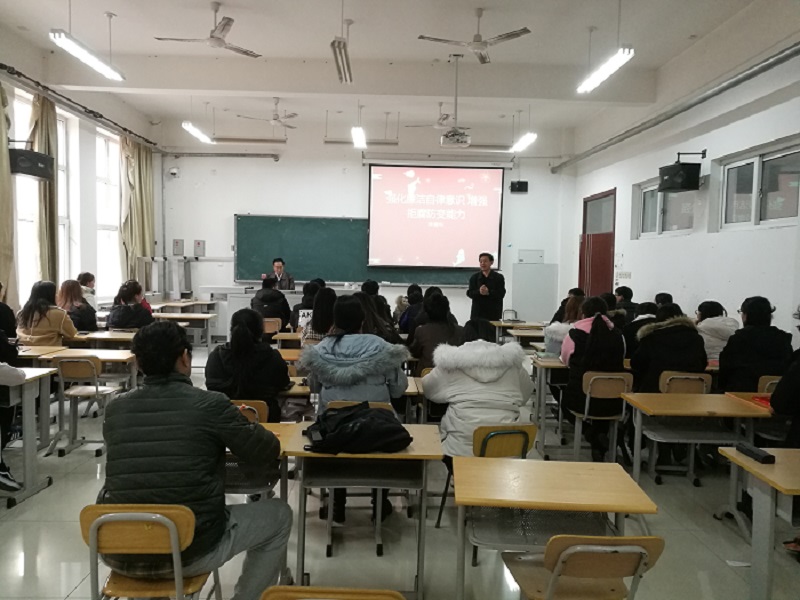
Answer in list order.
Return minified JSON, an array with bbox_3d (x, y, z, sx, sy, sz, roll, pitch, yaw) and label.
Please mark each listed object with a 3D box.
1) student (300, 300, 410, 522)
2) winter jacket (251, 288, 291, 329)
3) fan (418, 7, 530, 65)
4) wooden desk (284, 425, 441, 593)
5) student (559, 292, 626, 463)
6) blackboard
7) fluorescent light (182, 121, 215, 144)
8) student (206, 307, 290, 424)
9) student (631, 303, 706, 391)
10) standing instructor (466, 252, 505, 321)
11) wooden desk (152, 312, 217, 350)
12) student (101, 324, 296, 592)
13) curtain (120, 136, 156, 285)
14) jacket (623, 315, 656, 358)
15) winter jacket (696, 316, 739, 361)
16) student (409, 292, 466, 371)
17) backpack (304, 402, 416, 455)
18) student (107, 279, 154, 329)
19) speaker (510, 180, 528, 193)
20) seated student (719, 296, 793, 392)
[{"bbox_3d":[-0.266,0.662,3.563,0.580,1.320,0.720,1,4,-2],"label":"student"},{"bbox_3d":[-1.608,0.164,7.783,0.500,0.620,0.380,1,4,-2],"label":"winter jacket"},{"bbox_3d":[0.702,-2.564,5.995,1.100,0.398,1.040,1,4,-2],"label":"fan"},{"bbox_3d":[-0.154,0.991,2.787,0.650,0.765,0.453,1,4,0],"label":"wooden desk"},{"bbox_3d":[1.434,0.619,4.822,0.500,1.310,0.720,1,4,-2],"label":"student"},{"bbox_3d":[-0.711,-0.864,11.152,4.427,1.199,0.080,1,4,-2],"label":"blackboard"},{"bbox_3d":[-3.119,-2.589,9.606,0.180,0.100,1.270,1,4,-2],"label":"fluorescent light"},{"bbox_3d":[-0.925,0.689,3.860,0.500,1.290,0.760,1,4,1],"label":"student"},{"bbox_3d":[2.022,0.671,5.064,0.560,1.280,0.780,1,4,-7],"label":"student"},{"bbox_3d":[1.178,0.179,8.666,0.540,1.660,0.360,2,4,10],"label":"standing instructor"},{"bbox_3d":[-2.809,0.592,8.177,0.700,0.765,0.455,1,4,-2],"label":"wooden desk"},{"bbox_3d":[-0.772,0.753,2.485,0.600,1.350,0.780,2,4,11],"label":"student"},{"bbox_3d":[-4.154,-1.283,9.974,0.180,2.560,1.200,1,4,-2],"label":"curtain"},{"bbox_3d":[2.437,0.433,6.062,0.500,0.620,0.400,1,4,-7],"label":"jacket"},{"bbox_3d":[2.715,0.460,5.437,0.500,0.640,0.420,0,4,-13],"label":"winter jacket"},{"bbox_3d":[0.270,0.609,4.758,0.500,1.300,0.680,1,4,-2],"label":"student"},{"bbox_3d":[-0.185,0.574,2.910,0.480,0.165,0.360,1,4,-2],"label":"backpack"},{"bbox_3d":[-3.036,0.427,7.112,0.540,1.290,0.720,2,4,16],"label":"student"},{"bbox_3d":[2.106,-1.989,10.935,0.310,0.200,0.200,1,4,-2],"label":"speaker"},{"bbox_3d":[2.702,0.644,5.081,0.560,1.360,0.780,0,4,-16],"label":"seated student"}]

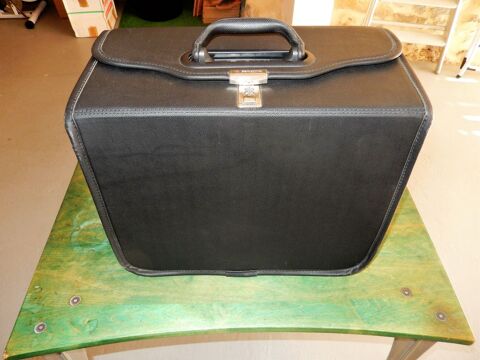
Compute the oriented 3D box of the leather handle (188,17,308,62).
[{"bbox_3d":[0.011,-0.198,0.491,0.155,0.058,0.030,0,44,0],"label":"leather handle"}]

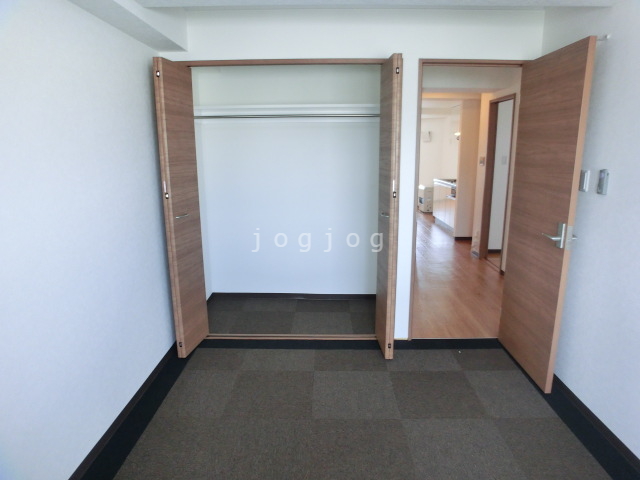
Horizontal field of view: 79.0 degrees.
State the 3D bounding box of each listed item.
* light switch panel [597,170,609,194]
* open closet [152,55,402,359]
[{"bbox_3d":[1.486,-0.305,2.038,0.022,0.125,0.046,0,12,1],"label":"light switch panel"},{"bbox_3d":[-0.251,-0.252,3.035,1.580,2.020,1.000,0,13,1],"label":"open closet"}]

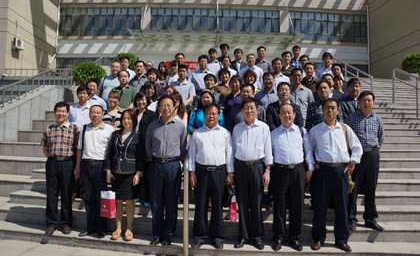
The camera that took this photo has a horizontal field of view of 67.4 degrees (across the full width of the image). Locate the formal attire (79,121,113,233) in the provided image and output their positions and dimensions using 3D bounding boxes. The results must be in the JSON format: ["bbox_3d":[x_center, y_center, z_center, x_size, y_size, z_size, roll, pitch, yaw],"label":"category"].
[{"bbox_3d":[-1.479,0.652,4.086,0.470,1.422,0.280,1,-1,-11],"label":"formal attire"}]

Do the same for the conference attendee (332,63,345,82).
[{"bbox_3d":[2.380,-0.343,5.835,0.470,1.710,0.280,0,-1,11],"label":"conference attendee"}]

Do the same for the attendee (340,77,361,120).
[{"bbox_3d":[2.130,0.133,4.650,0.480,1.710,0.300,0,0,10],"label":"attendee"}]

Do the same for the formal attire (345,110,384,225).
[{"bbox_3d":[1.920,0.495,3.960,0.480,1.400,0.280,0,0,10],"label":"formal attire"}]

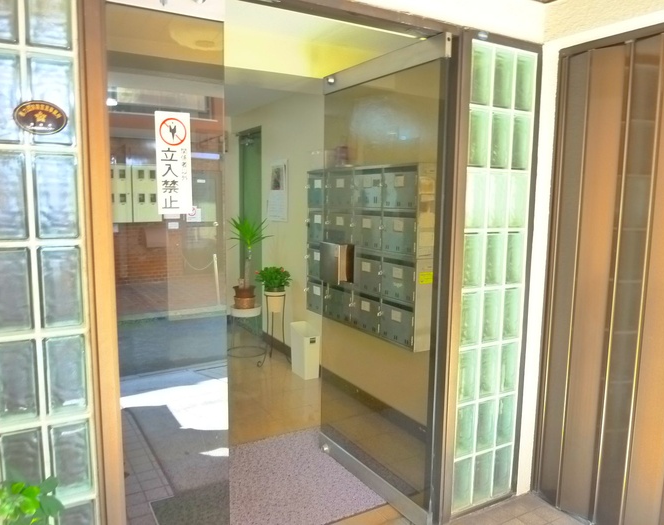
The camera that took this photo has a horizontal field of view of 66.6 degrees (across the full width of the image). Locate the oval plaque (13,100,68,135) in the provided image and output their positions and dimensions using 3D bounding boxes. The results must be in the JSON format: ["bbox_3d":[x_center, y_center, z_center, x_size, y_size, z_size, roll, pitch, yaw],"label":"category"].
[{"bbox_3d":[-0.754,-0.377,1.312,0.127,0.088,0.015,-3,8,-29],"label":"oval plaque"}]

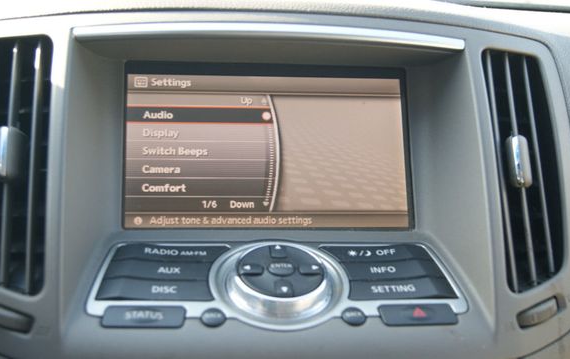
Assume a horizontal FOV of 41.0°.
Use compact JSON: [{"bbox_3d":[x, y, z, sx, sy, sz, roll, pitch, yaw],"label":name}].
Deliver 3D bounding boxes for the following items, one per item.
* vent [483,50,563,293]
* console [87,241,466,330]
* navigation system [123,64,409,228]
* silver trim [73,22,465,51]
[{"bbox_3d":[0.123,-0.004,0.400,0.038,0.127,0.022,5,-20,-19],"label":"vent"},{"bbox_3d":[-0.004,0.049,0.374,0.177,0.019,0.069,0,30,-6],"label":"console"},{"bbox_3d":[-0.009,-0.019,0.428,0.158,0.092,0.012,0,-14,-6],"label":"navigation system"},{"bbox_3d":[-0.007,-0.074,0.395,0.203,0.011,0.013,0,-14,-6],"label":"silver trim"}]

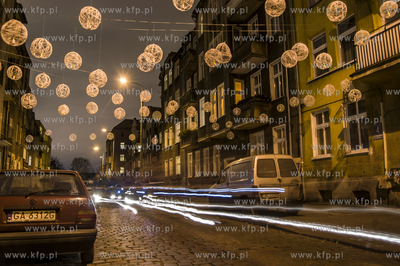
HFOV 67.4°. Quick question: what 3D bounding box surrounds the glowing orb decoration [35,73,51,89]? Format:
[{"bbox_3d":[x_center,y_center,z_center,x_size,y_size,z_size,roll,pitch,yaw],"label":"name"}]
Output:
[{"bbox_3d":[-4.354,-1.440,8.339,0.399,0.411,0.399,-1,-9,0],"label":"glowing orb decoration"}]

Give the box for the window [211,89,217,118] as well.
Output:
[{"bbox_3d":[1.049,-2.168,22.138,0.150,2.109,1.046,5,-12,-23],"label":"window"}]

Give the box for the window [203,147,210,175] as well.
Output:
[{"bbox_3d":[0.572,2.346,24.215,0.200,2.184,1.200,3,-10,-22],"label":"window"}]

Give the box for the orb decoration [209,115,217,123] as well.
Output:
[{"bbox_3d":[0.693,-0.698,15.379,0.390,0.390,0.390,3,-10,-20],"label":"orb decoration"}]

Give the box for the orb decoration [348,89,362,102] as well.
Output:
[{"bbox_3d":[4.736,-1.139,9.151,0.400,0.400,0.400,3,-10,-20],"label":"orb decoration"}]

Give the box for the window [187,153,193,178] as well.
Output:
[{"bbox_3d":[-0.907,2.915,27.046,0.150,2.200,1.200,3,-10,-22],"label":"window"}]

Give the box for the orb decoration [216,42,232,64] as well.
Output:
[{"bbox_3d":[0.563,-1.828,6.871,0.383,0.429,0.383,-1,-9,0],"label":"orb decoration"}]

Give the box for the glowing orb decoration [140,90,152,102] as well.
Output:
[{"bbox_3d":[-1.986,-1.345,11.042,0.420,0.420,0.420,5,-12,-23],"label":"glowing orb decoration"}]

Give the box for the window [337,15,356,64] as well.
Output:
[{"bbox_3d":[5.662,-3.527,11.543,0.150,1.780,0.850,3,-10,-22],"label":"window"}]

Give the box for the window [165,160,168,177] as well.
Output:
[{"bbox_3d":[-4.000,4.288,36.000,0.200,1.950,1.150,3,-10,-20],"label":"window"}]

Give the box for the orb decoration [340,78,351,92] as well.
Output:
[{"bbox_3d":[5.103,-1.669,10.489,0.420,0.420,0.420,3,-10,-20],"label":"orb decoration"}]

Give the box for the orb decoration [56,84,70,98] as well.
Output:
[{"bbox_3d":[-4.086,-1.246,8.965,0.399,0.411,0.399,-1,-9,0],"label":"orb decoration"}]

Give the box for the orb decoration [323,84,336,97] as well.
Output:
[{"bbox_3d":[4.613,-1.502,10.667,0.420,0.420,0.420,5,-12,-23],"label":"orb decoration"}]

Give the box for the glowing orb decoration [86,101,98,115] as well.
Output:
[{"bbox_3d":[-3.550,-0.813,9.907,0.400,0.400,0.400,3,-10,-20],"label":"glowing orb decoration"}]

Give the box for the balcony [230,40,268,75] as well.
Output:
[{"bbox_3d":[2.866,-4.379,17.792,1.030,1.020,2.500,3,-10,-22],"label":"balcony"}]

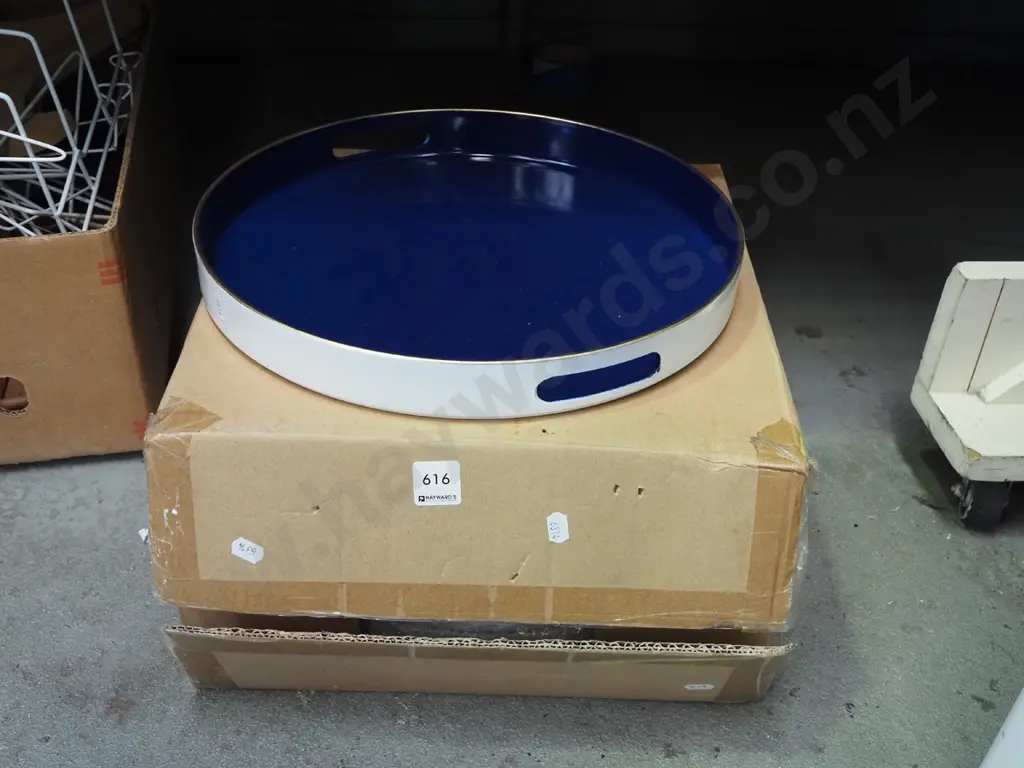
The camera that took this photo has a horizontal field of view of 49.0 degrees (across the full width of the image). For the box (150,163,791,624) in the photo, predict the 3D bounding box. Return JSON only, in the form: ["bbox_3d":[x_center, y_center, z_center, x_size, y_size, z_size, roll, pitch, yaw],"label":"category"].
[{"bbox_3d":[-0.018,-0.028,0.825,0.378,0.121,0.418,2,35,0],"label":"box"}]

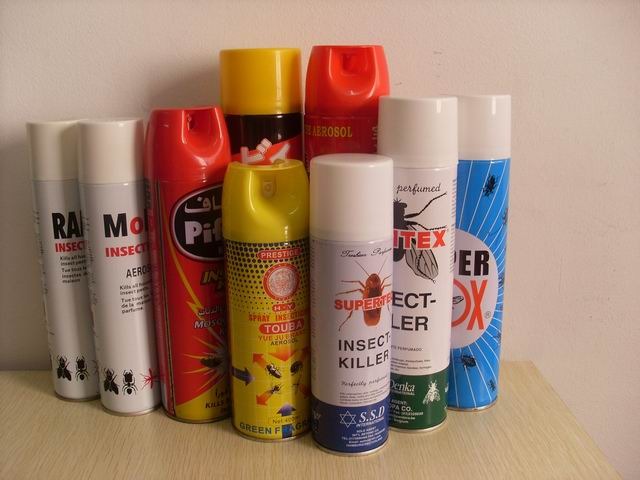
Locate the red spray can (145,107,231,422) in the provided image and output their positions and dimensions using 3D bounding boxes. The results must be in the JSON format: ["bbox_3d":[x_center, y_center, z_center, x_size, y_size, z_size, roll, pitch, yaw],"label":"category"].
[{"bbox_3d":[-0.111,0.022,0.623,0.072,0.271,0.072,-10,16,-34],"label":"red spray can"}]

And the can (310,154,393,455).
[{"bbox_3d":[0.025,0.051,0.568,0.064,0.235,0.064,-1,13,0],"label":"can"}]

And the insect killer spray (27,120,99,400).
[{"bbox_3d":[-0.234,0.020,0.666,0.053,0.261,0.053,-1,13,0],"label":"insect killer spray"}]

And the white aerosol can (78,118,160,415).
[{"bbox_3d":[-0.177,0.026,0.630,0.053,0.261,0.053,7,15,31],"label":"white aerosol can"}]

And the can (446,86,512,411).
[{"bbox_3d":[0.138,0.013,0.631,0.054,0.281,0.054,-1,13,0],"label":"can"}]

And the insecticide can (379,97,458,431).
[{"bbox_3d":[0.081,0.021,0.597,0.062,0.279,0.062,-1,13,0],"label":"insecticide can"}]

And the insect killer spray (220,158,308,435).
[{"bbox_3d":[-0.045,0.050,0.595,0.068,0.229,0.068,-5,13,-18],"label":"insect killer spray"}]

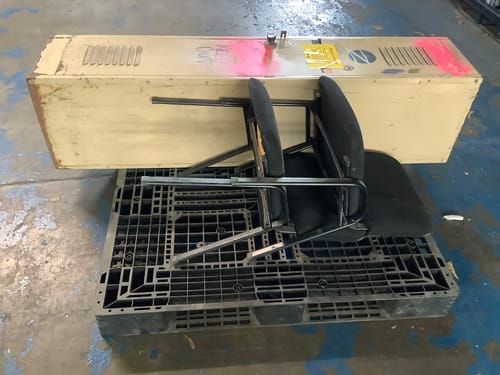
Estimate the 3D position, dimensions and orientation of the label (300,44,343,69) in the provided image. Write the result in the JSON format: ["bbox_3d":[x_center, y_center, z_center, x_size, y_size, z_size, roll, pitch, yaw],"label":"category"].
[{"bbox_3d":[0.298,-0.544,1.853,0.142,0.004,0.207,-1,44,-5],"label":"label"}]

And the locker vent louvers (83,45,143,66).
[{"bbox_3d":[-0.543,-0.525,1.783,0.222,0.010,0.166,-1,44,-5],"label":"locker vent louvers"}]

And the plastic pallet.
[{"bbox_3d":[0.067,0.083,1.913,1.238,0.138,1.040,-2,44,-5],"label":"plastic pallet"}]

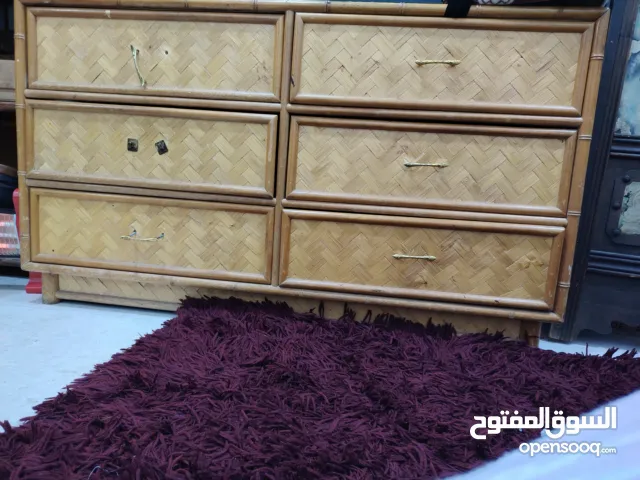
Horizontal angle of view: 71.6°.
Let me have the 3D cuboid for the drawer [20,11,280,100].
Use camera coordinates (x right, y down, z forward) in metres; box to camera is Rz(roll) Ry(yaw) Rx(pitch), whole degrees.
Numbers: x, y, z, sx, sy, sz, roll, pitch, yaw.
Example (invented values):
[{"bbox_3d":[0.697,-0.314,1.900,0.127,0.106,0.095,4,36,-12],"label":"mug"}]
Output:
[{"bbox_3d":[-0.394,-0.480,1.276,0.660,0.197,0.400,5,8,6],"label":"drawer"}]

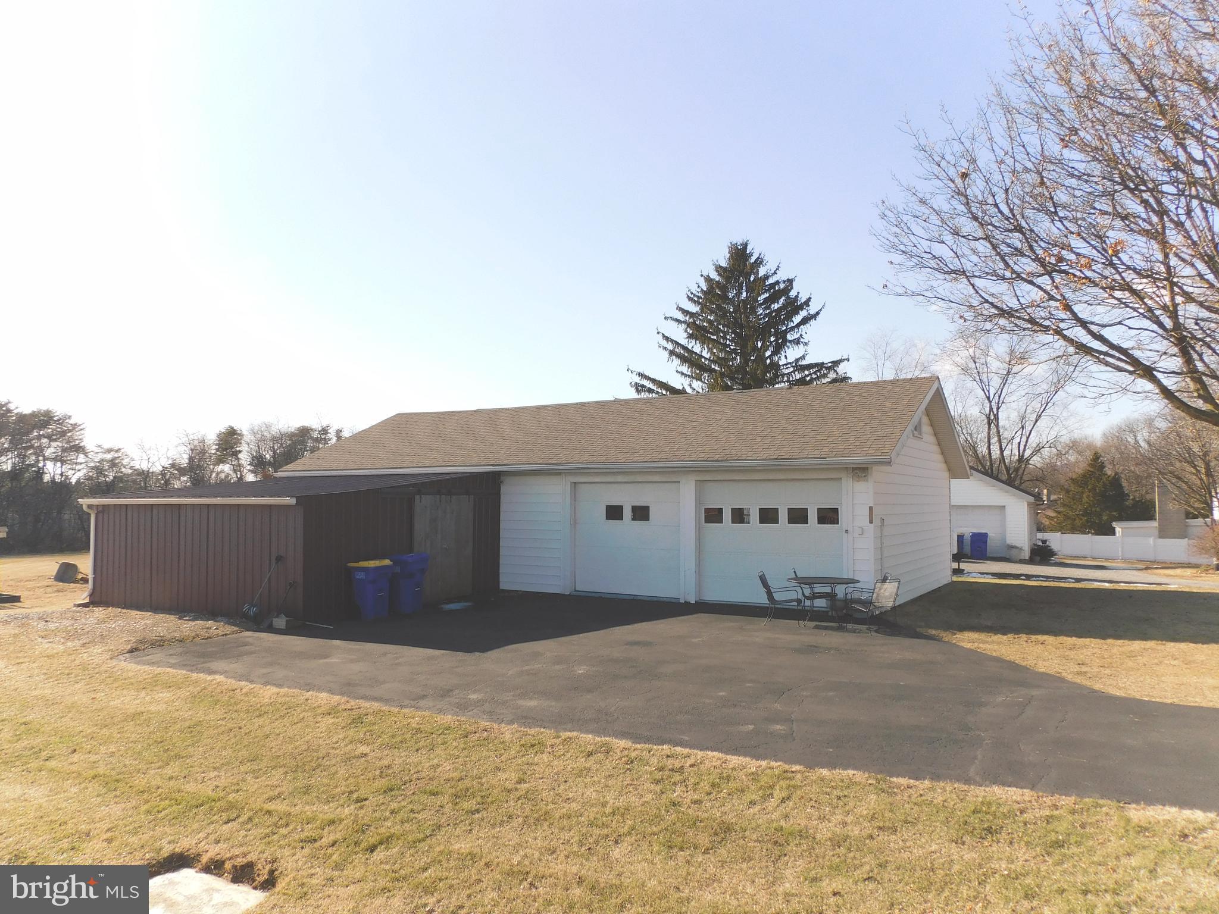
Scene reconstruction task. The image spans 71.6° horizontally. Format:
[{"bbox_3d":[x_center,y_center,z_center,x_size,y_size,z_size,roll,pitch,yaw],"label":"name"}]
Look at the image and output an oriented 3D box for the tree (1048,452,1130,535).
[{"bbox_3d":[35.164,3.413,61.890,6.100,7.595,6.100,-2,-4,32],"label":"tree"}]

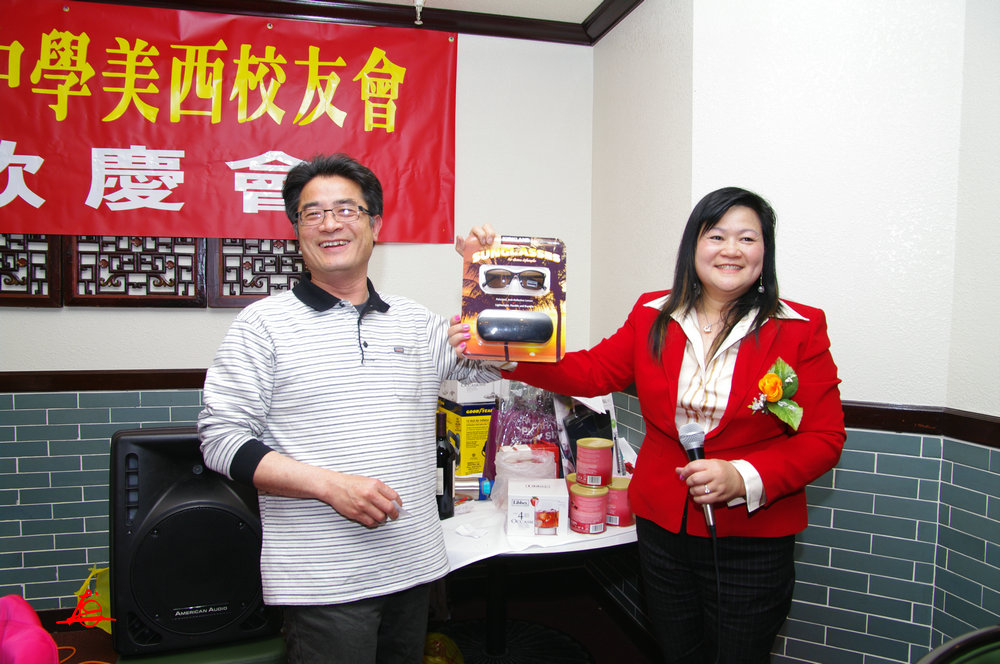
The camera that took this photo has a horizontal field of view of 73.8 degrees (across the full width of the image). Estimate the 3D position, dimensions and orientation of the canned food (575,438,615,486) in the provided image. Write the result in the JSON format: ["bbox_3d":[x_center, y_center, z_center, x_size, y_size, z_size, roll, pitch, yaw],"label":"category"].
[{"bbox_3d":[0.269,0.369,1.886,0.103,0.118,0.103,0,4,0],"label":"canned food"}]

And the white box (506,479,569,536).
[{"bbox_3d":[0.105,0.490,1.876,0.162,0.112,0.157,0,4,0],"label":"white box"}]

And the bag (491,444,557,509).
[{"bbox_3d":[0.077,0.445,2.078,0.205,0.175,0.150,0,4,0],"label":"bag"}]

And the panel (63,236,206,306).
[{"bbox_3d":[-1.458,-0.399,2.666,0.524,0.600,0.035,-1,4,-12],"label":"panel"}]

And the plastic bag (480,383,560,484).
[{"bbox_3d":[0.071,0.349,2.227,0.255,0.345,0.160,0,4,0],"label":"plastic bag"}]

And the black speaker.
[{"bbox_3d":[-0.923,0.586,2.082,0.432,0.625,0.360,-1,4,-17],"label":"black speaker"}]

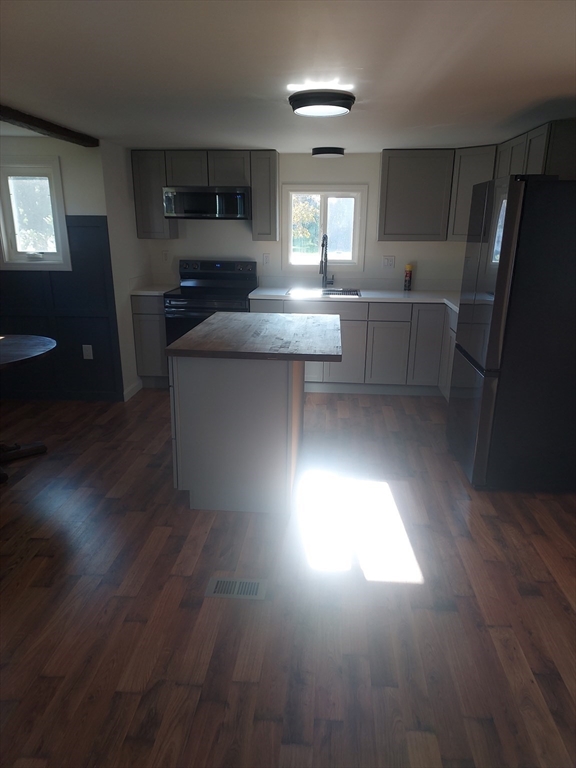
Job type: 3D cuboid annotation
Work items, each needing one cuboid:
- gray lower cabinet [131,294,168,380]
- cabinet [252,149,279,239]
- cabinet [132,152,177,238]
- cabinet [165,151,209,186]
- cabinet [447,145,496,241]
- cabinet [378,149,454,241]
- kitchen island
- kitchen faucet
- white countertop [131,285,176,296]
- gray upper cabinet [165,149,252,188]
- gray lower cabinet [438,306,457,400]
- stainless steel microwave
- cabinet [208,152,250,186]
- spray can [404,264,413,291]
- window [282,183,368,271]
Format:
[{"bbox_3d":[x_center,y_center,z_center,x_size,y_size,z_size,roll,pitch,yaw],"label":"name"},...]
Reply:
[{"bbox_3d":[-1.247,-0.502,5.218,0.302,0.800,0.616,2,17,4],"label":"gray lower cabinet"},{"bbox_3d":[-0.202,-1.726,4.922,0.229,0.757,0.329,2,17,4],"label":"cabinet"},{"bbox_3d":[-1.227,-1.755,4.990,0.302,0.757,0.329,2,17,4],"label":"cabinet"},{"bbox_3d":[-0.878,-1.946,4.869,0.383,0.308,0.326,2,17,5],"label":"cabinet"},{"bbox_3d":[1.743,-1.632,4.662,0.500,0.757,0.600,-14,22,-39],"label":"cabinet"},{"bbox_3d":[1.122,-1.668,4.771,0.598,0.752,0.326,2,17,5],"label":"cabinet"},{"bbox_3d":[-0.127,0.100,3.380,0.888,0.904,1.204,2,17,5],"label":"kitchen island"},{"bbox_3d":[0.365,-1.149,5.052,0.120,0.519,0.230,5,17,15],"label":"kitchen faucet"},{"bbox_3d":[-1.244,-0.898,5.086,0.302,0.037,0.641,2,17,4],"label":"white countertop"},{"bbox_3d":[-0.688,-1.940,4.853,0.764,0.308,0.326,2,17,5],"label":"gray upper cabinet"},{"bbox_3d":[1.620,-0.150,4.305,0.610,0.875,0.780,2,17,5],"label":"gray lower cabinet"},{"bbox_3d":[-0.684,-1.641,4.873,0.768,0.267,0.460,2,17,5],"label":"stainless steel microwave"},{"bbox_3d":[-0.504,-1.950,4.878,0.381,0.307,0.329,2,17,4],"label":"cabinet"},{"bbox_3d":[1.161,-1.018,5.104,0.066,0.252,0.066,0,17,0],"label":"spray can"},{"bbox_3d":[0.348,-1.484,5.088,0.793,0.773,0.100,2,17,5],"label":"window"}]

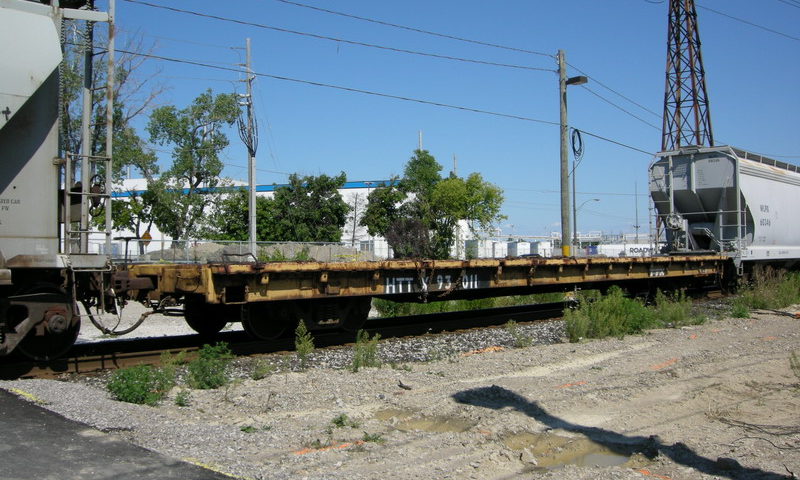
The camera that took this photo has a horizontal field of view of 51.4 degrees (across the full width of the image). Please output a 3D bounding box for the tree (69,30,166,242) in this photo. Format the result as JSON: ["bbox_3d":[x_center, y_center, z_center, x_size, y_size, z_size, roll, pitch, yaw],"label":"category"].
[{"bbox_3d":[-19.503,-5.790,56.835,7.399,17.404,7.500,-1,-1,0],"label":"tree"}]

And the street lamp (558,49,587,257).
[{"bbox_3d":[6.196,-2.448,30.415,1.026,9.000,0.500,-1,-1,11],"label":"street lamp"}]

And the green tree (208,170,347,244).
[{"bbox_3d":[-10.736,-1.405,72.914,12.459,9.037,9.500,-1,-1,0],"label":"green tree"}]

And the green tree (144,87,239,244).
[{"bbox_3d":[-15.503,-4.166,61.865,7.154,14.251,7.000,-1,-1,0],"label":"green tree"}]

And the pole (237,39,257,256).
[{"bbox_3d":[-8.016,-4.065,43.875,1.058,13.186,0.600,-1,-1,0],"label":"pole"}]

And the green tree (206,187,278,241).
[{"bbox_3d":[-13.406,-0.623,69.930,6.058,7.422,6.000,-1,-1,0],"label":"green tree"}]

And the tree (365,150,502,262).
[{"bbox_3d":[2.171,-1.606,53.920,9.216,8.407,8.000,-1,-1,0],"label":"tree"}]

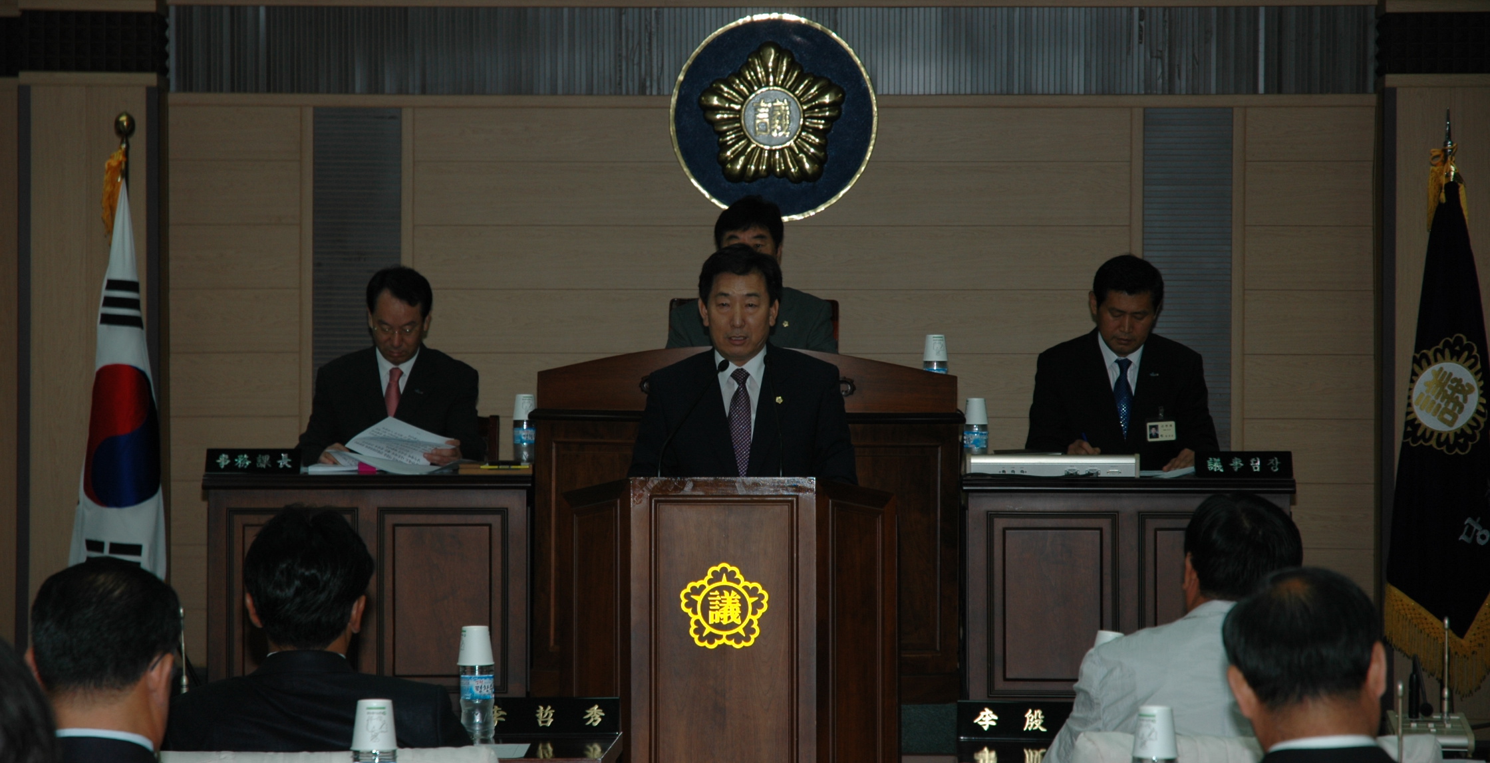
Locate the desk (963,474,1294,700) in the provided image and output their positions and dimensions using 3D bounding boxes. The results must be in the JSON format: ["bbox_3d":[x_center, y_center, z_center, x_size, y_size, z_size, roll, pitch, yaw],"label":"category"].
[{"bbox_3d":[1.143,0.621,12.814,0.955,0.700,0.620,0,0,1],"label":"desk"}]

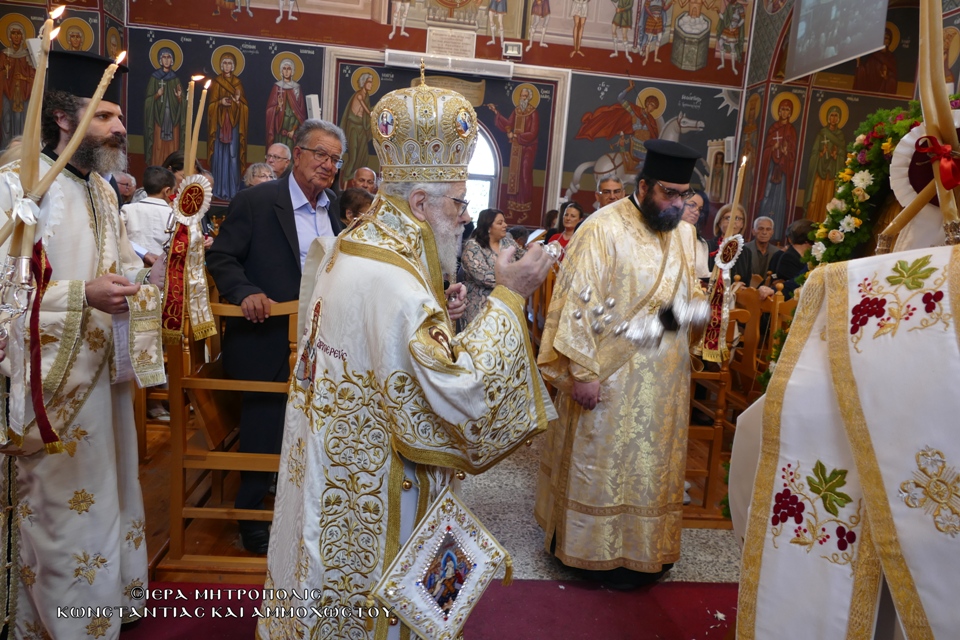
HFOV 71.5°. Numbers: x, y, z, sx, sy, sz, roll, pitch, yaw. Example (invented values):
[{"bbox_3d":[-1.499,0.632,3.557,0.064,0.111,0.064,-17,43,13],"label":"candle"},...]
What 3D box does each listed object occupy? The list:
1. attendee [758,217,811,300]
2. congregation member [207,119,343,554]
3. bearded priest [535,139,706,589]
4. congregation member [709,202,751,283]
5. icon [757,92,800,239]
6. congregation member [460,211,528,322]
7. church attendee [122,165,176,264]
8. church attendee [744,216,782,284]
[{"bbox_3d":[2.246,0.071,4.906,0.420,1.609,0.500,10,9,36],"label":"attendee"},{"bbox_3d":[-0.790,0.086,2.596,0.560,1.730,0.430,-1,9,-36],"label":"congregation member"},{"bbox_3d":[0.608,0.190,2.719,0.600,1.800,0.480,-1,9,-33],"label":"bearded priest"},{"bbox_3d":[1.671,0.023,4.710,0.460,1.667,0.320,6,8,8],"label":"congregation member"},{"bbox_3d":[2.848,-1.462,6.350,0.340,1.361,0.030,4,8,-6],"label":"icon"},{"bbox_3d":[0.004,-0.068,5.000,0.360,1.513,0.460,11,10,40],"label":"congregation member"},{"bbox_3d":[-1.862,-0.326,3.771,0.330,1.080,0.240,5,8,6],"label":"church attendee"},{"bbox_3d":[2.263,-0.041,5.609,0.480,1.646,0.320,7,8,17],"label":"church attendee"}]

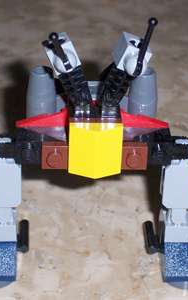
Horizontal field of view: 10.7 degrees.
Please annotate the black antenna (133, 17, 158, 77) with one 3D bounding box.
[{"bbox_3d":[0.015,-0.030,0.289,0.004,0.018,0.004,17,13,1],"label":"black antenna"}]

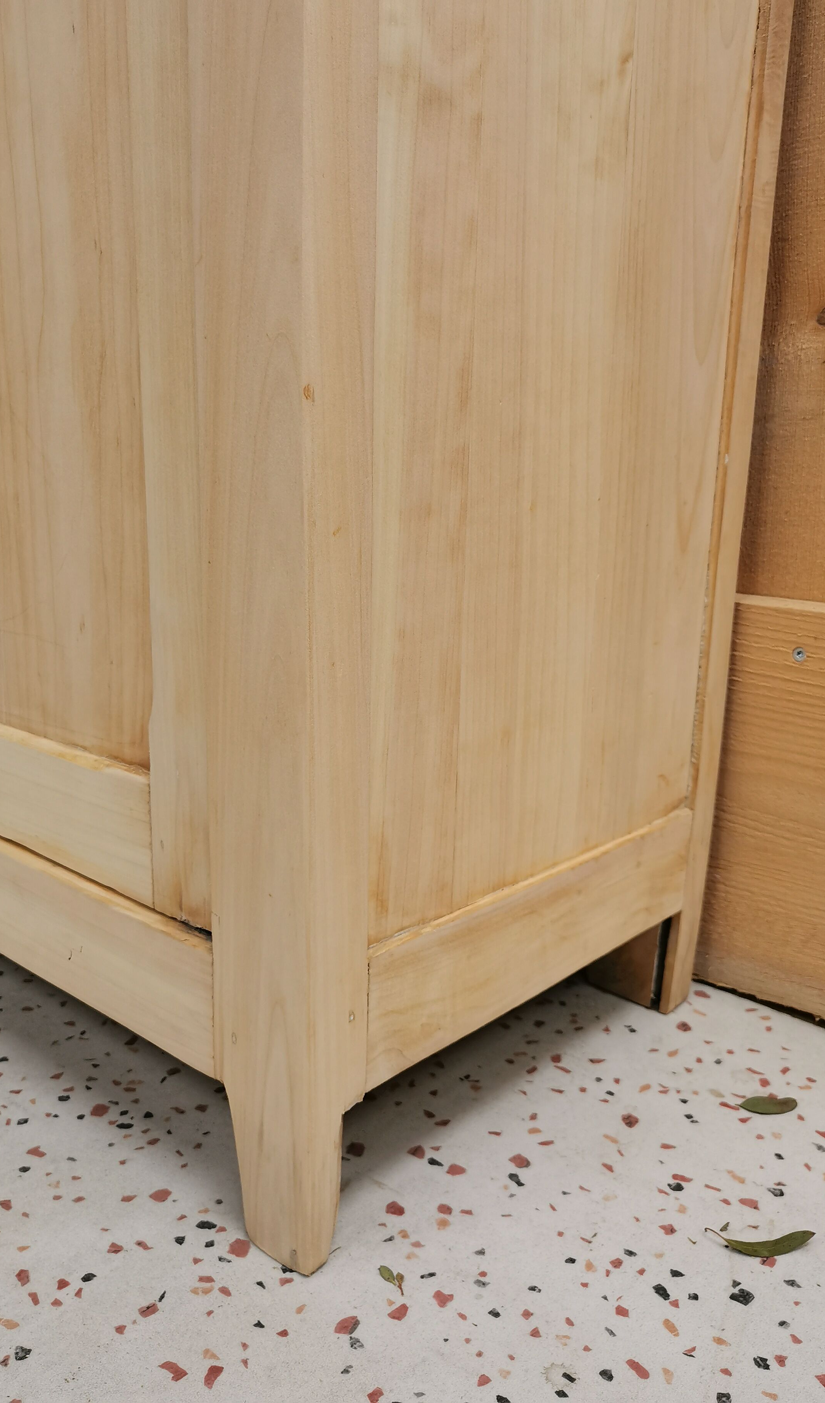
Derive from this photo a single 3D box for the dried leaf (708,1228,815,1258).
[{"bbox_3d":[0.169,0.262,0.569,0.052,0.009,0.017,1,13,0],"label":"dried leaf"}]

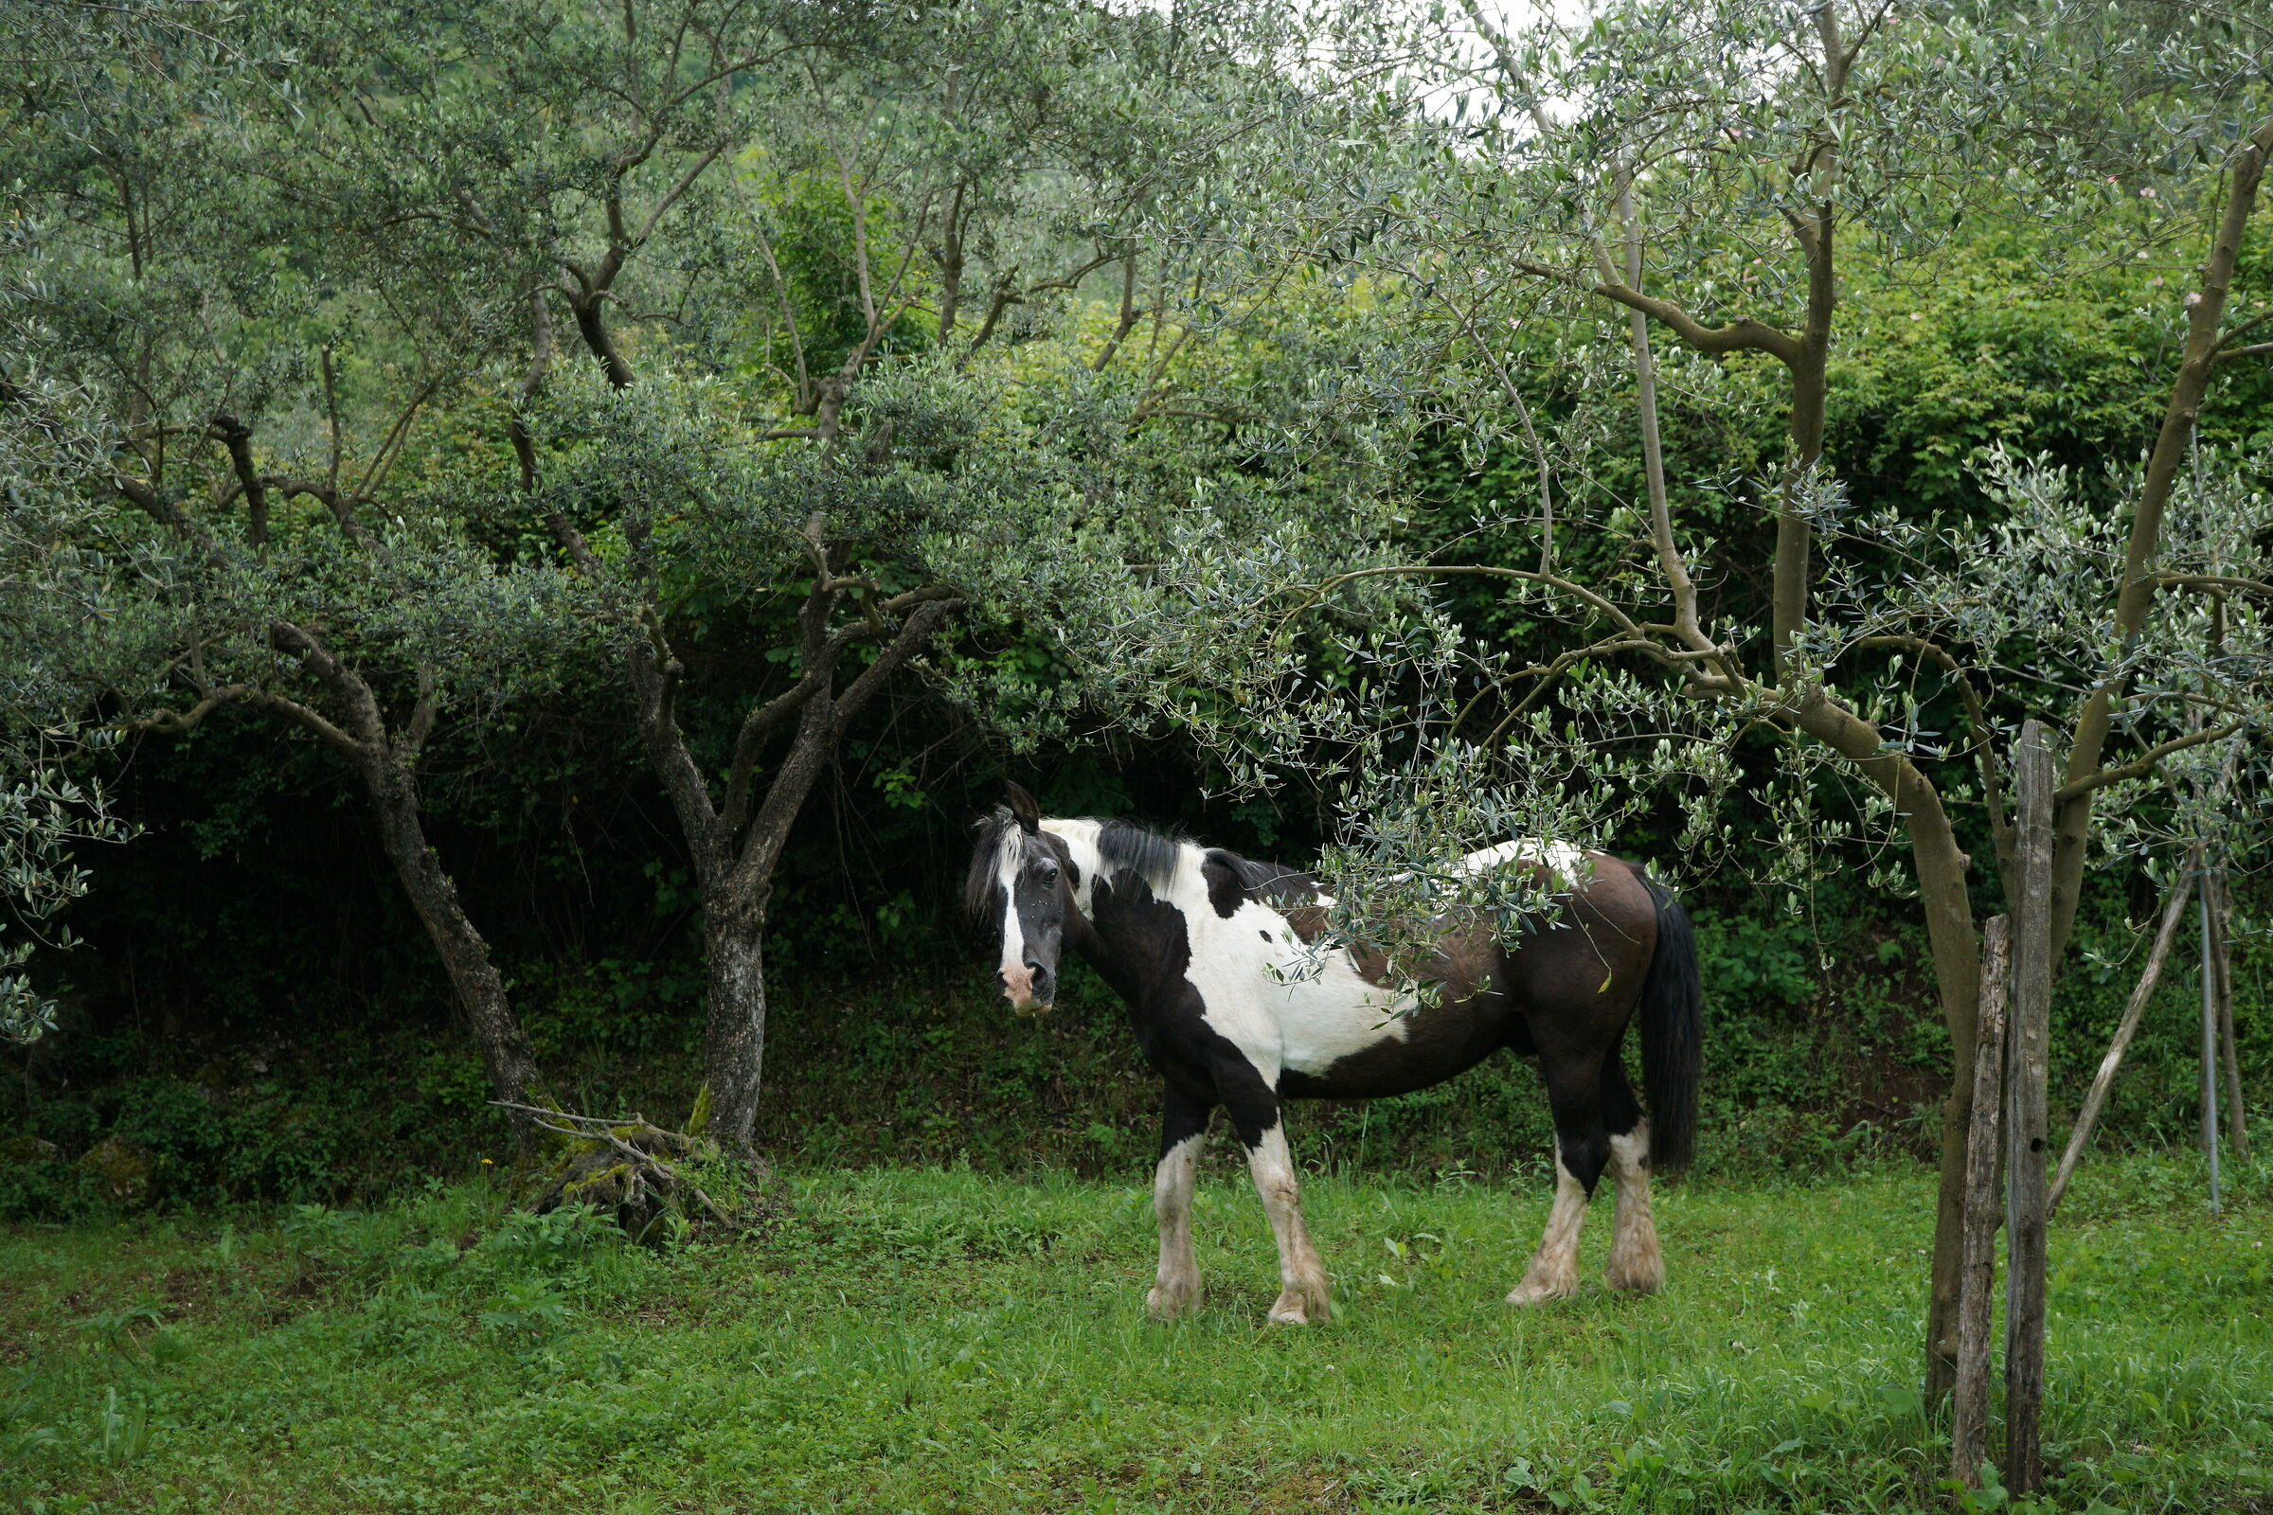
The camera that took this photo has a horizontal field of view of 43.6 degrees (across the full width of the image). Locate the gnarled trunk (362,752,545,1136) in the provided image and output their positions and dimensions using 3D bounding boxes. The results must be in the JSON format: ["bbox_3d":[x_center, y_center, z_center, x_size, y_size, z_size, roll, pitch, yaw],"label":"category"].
[{"bbox_3d":[-2.980,0.814,12.400,0.320,1.760,0.280,-19,0,0],"label":"gnarled trunk"}]

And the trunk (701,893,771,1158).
[{"bbox_3d":[-1.720,1.152,12.200,0.290,1.140,0.280,0,-1,0],"label":"trunk"}]

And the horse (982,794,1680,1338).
[{"bbox_3d":[0.655,0.935,9.200,2.420,1.700,0.670,0,-1,-17],"label":"horse"}]

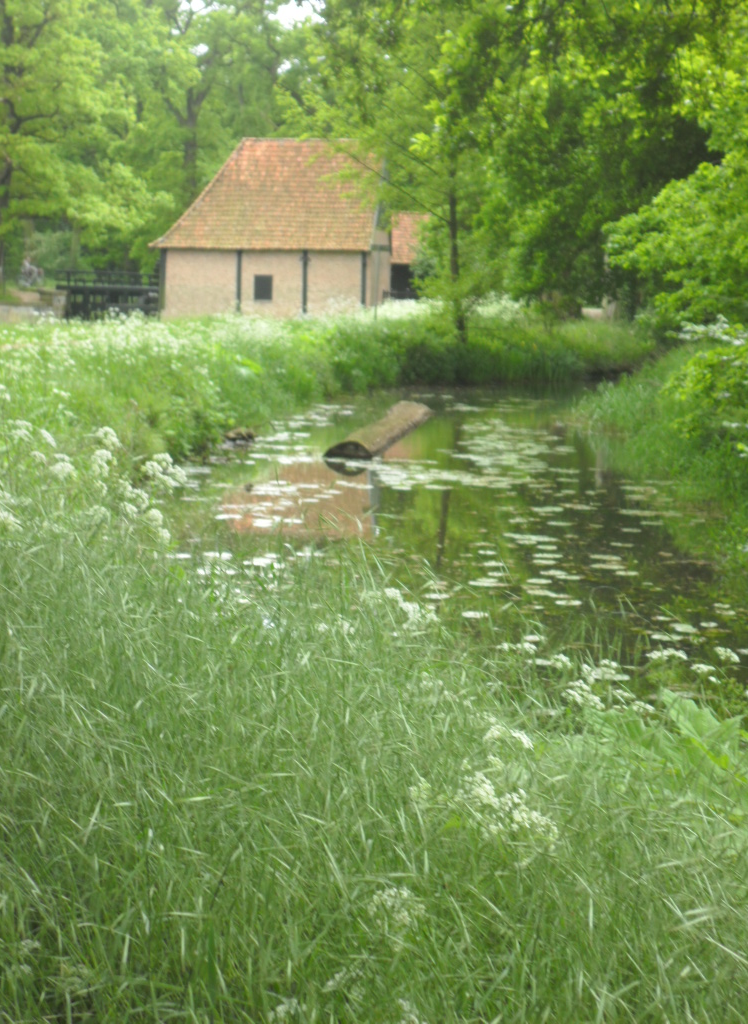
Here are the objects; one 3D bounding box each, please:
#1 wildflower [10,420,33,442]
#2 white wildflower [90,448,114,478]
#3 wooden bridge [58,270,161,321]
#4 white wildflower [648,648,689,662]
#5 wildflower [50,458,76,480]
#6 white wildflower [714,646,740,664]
[{"bbox_3d":[-1.482,-0.338,9.200,0.092,0.089,0.079,0,6,0],"label":"wildflower"},{"bbox_3d":[-0.980,-0.175,7.900,0.087,0.104,0.074,0,6,0],"label":"white wildflower"},{"bbox_3d":[-11.565,-9.544,97.000,5.000,2.300,1.600,-3,6,-25],"label":"wooden bridge"},{"bbox_3d":[0.872,0.426,6.500,0.124,0.042,0.090,1,6,0],"label":"white wildflower"},{"bbox_3d":[-1.106,-0.151,7.800,0.093,0.074,0.079,0,6,0],"label":"wildflower"},{"bbox_3d":[1.050,0.426,6.500,0.077,0.050,0.073,1,6,0],"label":"white wildflower"}]

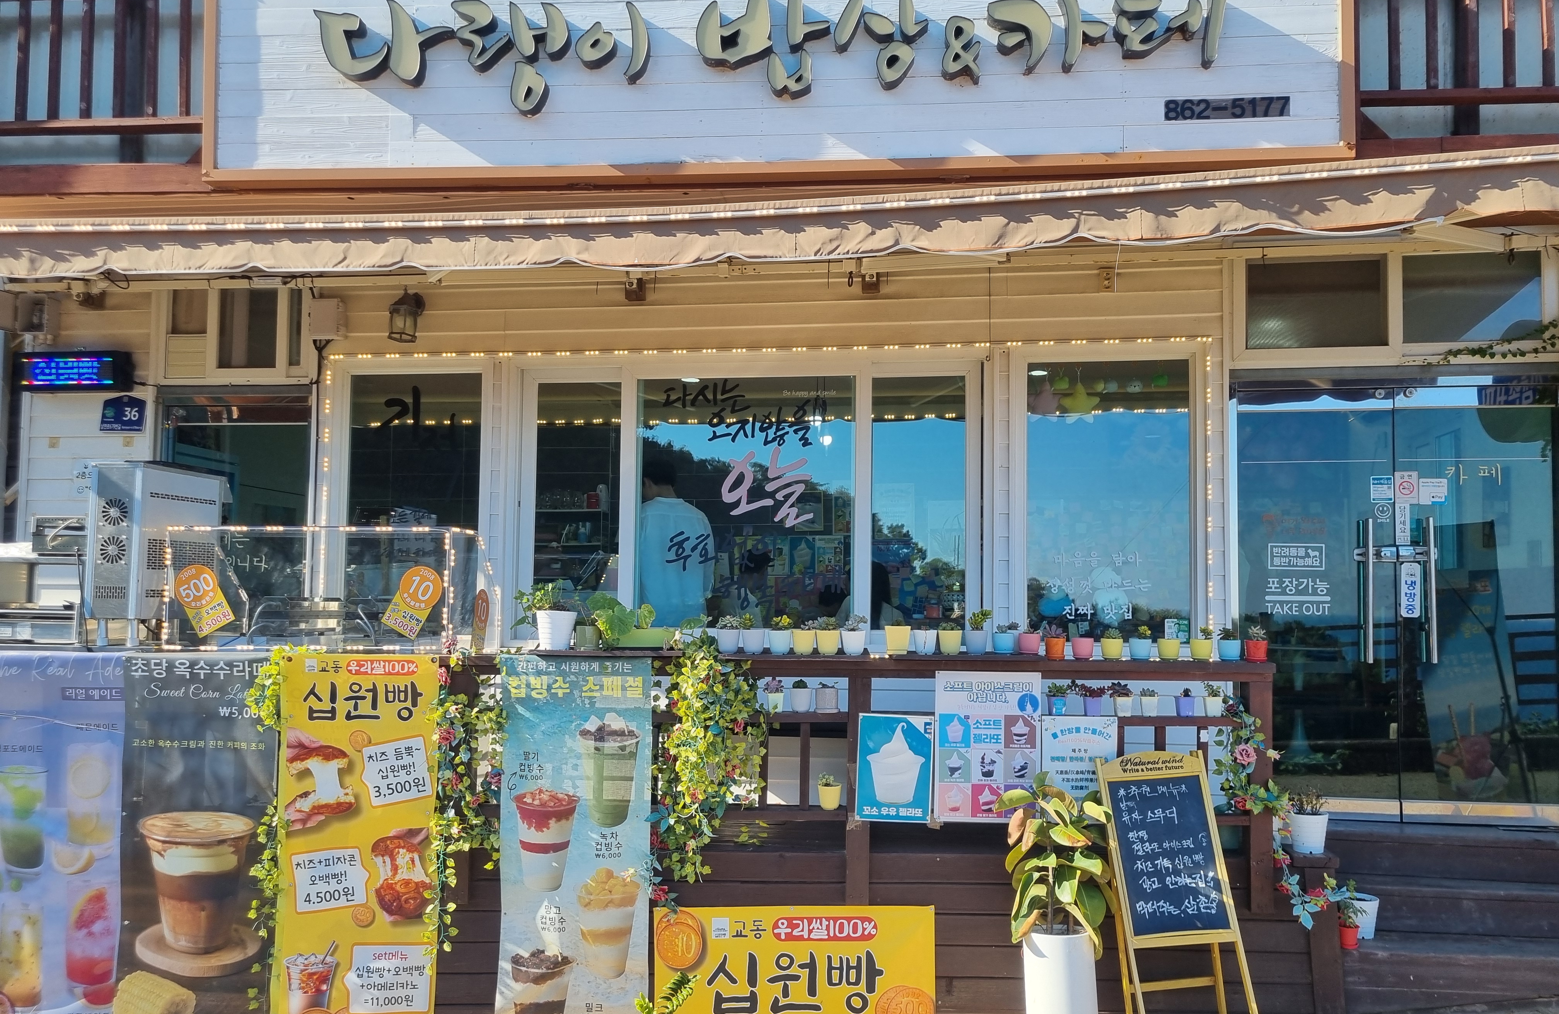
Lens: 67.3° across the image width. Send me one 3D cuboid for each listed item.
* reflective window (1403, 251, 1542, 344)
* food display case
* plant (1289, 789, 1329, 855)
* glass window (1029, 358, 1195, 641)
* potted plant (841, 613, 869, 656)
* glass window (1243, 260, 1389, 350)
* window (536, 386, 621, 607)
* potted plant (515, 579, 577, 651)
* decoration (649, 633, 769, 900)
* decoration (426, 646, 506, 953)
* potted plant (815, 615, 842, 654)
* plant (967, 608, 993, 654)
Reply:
[{"bbox_3d":[3.205,-0.968,5.420,0.605,0.415,0.050,0,-3,8],"label":"reflective window"},{"bbox_3d":[-1.942,0.352,5.151,1.179,0.500,0.630,0,-3,3],"label":"food display case"},{"bbox_3d":[2.069,1.226,4.570,0.152,0.248,0.148,0,-3,3],"label":"plant"},{"bbox_3d":[1.601,-0.030,5.702,0.774,1.370,0.050,0,-3,6],"label":"glass window"},{"bbox_3d":[0.306,0.515,4.740,0.112,0.167,0.108,1,-3,1],"label":"potted plant"},{"bbox_3d":[2.547,-0.963,5.570,0.620,0.410,0.050,0,-4,9],"label":"glass window"},{"bbox_3d":[-1.038,-0.047,6.050,0.470,1.200,0.050,0,-3,8],"label":"window"},{"bbox_3d":[-0.943,0.441,4.735,0.240,0.280,0.200,0,-3,3],"label":"potted plant"},{"bbox_3d":[-0.267,0.993,4.560,0.460,1.020,0.240,1,-4,0],"label":"decoration"},{"bbox_3d":[-1.214,1.118,4.550,0.290,1.170,0.200,1,-4,0],"label":"decoration"},{"bbox_3d":[0.198,0.519,4.750,0.112,0.163,0.110,1,-3,1],"label":"potted plant"},{"bbox_3d":[0.792,0.497,4.651,0.105,0.184,0.095,0,-3,3],"label":"plant"}]

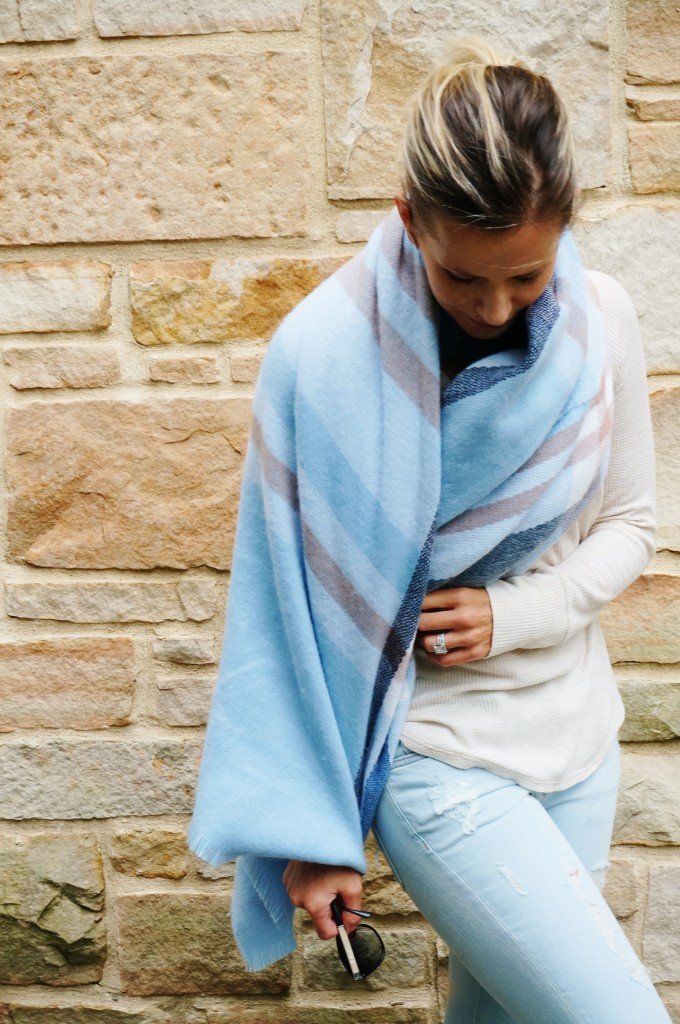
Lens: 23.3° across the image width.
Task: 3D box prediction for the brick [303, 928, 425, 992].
[{"bbox_3d":[0.034,0.536,2.024,0.152,0.077,0.090,-1,0,3],"label":"brick"}]

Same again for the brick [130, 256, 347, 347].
[{"bbox_3d":[-0.111,-0.253,2.035,0.277,0.107,0.100,-1,0,3],"label":"brick"}]

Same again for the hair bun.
[{"bbox_3d":[0.149,-0.468,1.700,0.105,0.060,0.080,-1,0,0],"label":"hair bun"}]

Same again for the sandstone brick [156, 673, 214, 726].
[{"bbox_3d":[-0.173,0.228,2.034,0.092,0.065,0.090,-1,0,3],"label":"sandstone brick"}]

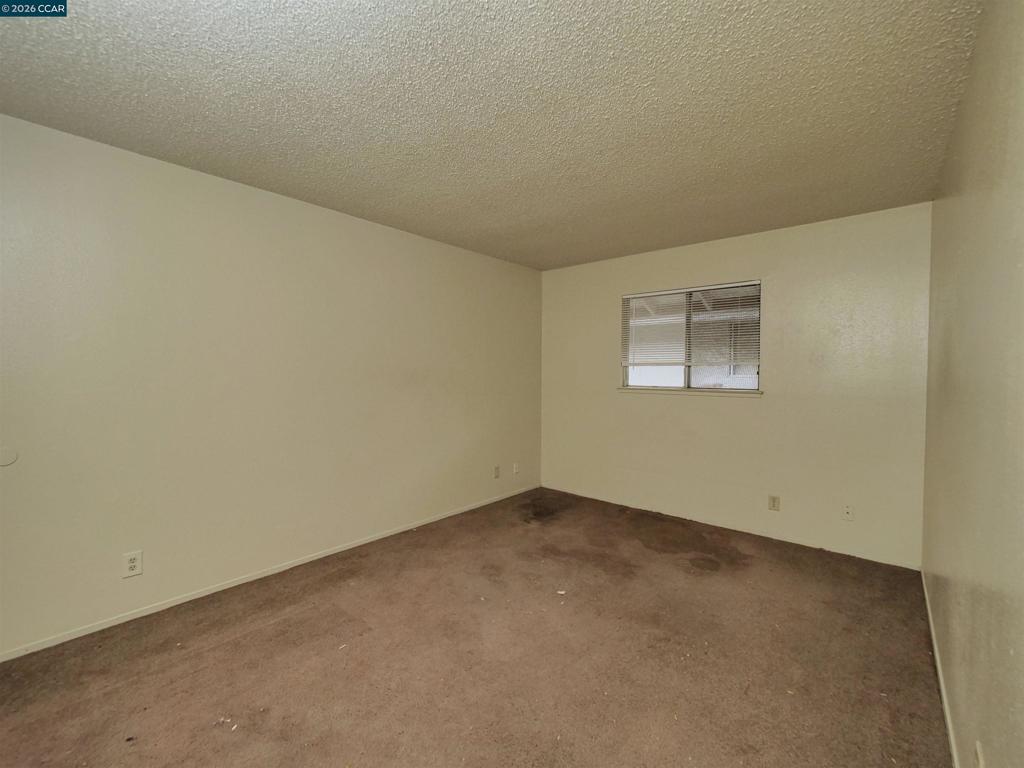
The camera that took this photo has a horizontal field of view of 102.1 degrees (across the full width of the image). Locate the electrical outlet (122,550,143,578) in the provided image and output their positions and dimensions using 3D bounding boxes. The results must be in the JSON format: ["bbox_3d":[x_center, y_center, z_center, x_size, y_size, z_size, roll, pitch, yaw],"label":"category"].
[{"bbox_3d":[-1.988,0.948,2.172,0.010,0.123,0.076,2,2,42],"label":"electrical outlet"}]

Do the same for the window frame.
[{"bbox_3d":[1.552,-0.383,3.725,1.235,0.950,0.080,2,2,40],"label":"window frame"}]

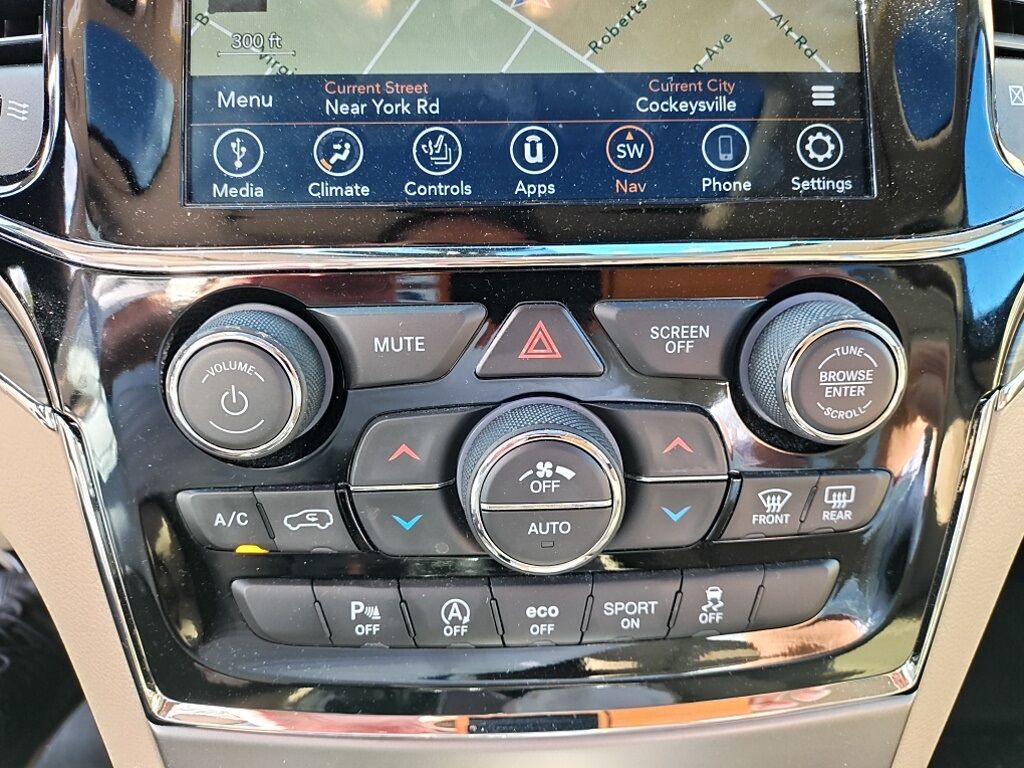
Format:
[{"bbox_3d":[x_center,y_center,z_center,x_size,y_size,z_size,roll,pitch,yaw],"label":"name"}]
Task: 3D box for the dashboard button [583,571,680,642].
[{"bbox_3d":[0.033,0.061,0.207,0.027,0.021,0.007,-1,14,-2],"label":"dashboard button"}]

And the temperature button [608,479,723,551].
[{"bbox_3d":[0.040,0.035,0.201,0.034,0.020,0.007,-1,14,-2],"label":"temperature button"}]

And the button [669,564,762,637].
[{"bbox_3d":[0.057,0.060,0.206,0.026,0.022,0.008,-1,14,-2],"label":"button"}]

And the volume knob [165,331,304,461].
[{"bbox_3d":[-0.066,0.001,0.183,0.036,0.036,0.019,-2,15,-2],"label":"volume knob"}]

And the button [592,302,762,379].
[{"bbox_3d":[0.042,-0.012,0.188,0.042,0.019,0.007,-1,14,-2],"label":"button"}]

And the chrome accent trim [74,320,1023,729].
[{"bbox_3d":[0.007,0.049,0.206,0.250,0.110,0.022,-1,14,-2],"label":"chrome accent trim"}]

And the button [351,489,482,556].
[{"bbox_3d":[-0.024,0.036,0.198,0.036,0.021,0.007,-1,14,-2],"label":"button"}]

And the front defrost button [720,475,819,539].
[{"bbox_3d":[0.068,0.033,0.201,0.027,0.018,0.007,-1,14,-2],"label":"front defrost button"}]

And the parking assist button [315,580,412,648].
[{"bbox_3d":[-0.040,0.062,0.201,0.026,0.019,0.008,-1,14,-2],"label":"parking assist button"}]

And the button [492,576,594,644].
[{"bbox_3d":[0.008,0.062,0.206,0.028,0.021,0.007,-1,14,-2],"label":"button"}]

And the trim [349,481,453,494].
[{"bbox_3d":[-0.029,0.027,0.193,0.027,0.003,0.003,-1,14,-2],"label":"trim"}]

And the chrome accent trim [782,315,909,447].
[{"bbox_3d":[0.080,-0.001,0.178,0.030,0.030,0.004,-1,14,-2],"label":"chrome accent trim"}]

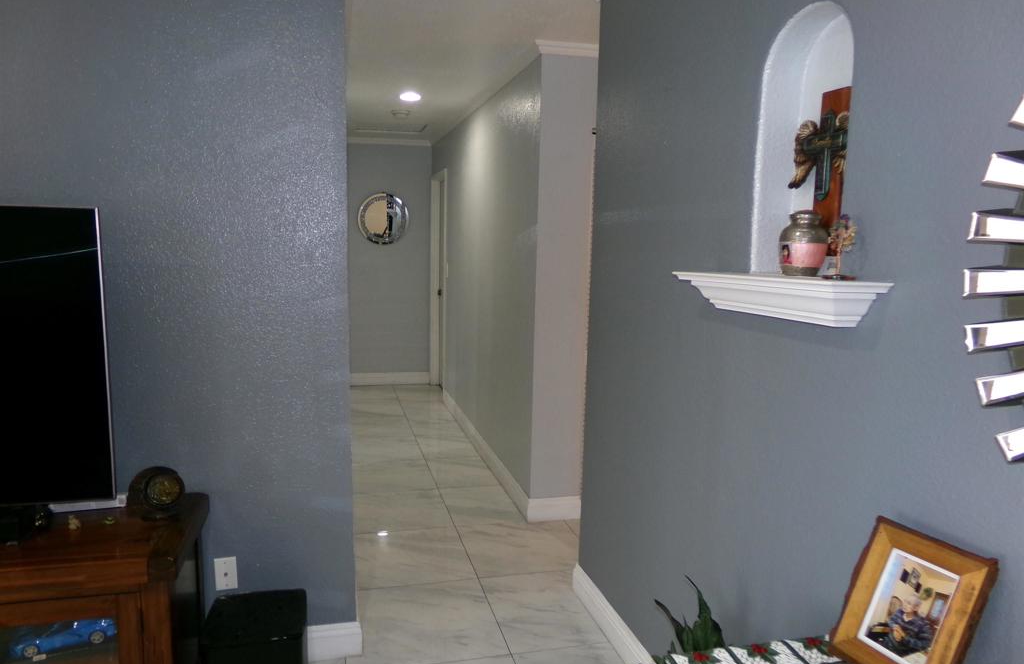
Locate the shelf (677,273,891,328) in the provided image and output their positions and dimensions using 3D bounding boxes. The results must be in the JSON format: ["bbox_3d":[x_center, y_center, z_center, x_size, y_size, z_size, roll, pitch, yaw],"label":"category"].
[{"bbox_3d":[0.584,-0.081,1.651,0.140,0.094,0.630,-1,8,-15],"label":"shelf"}]

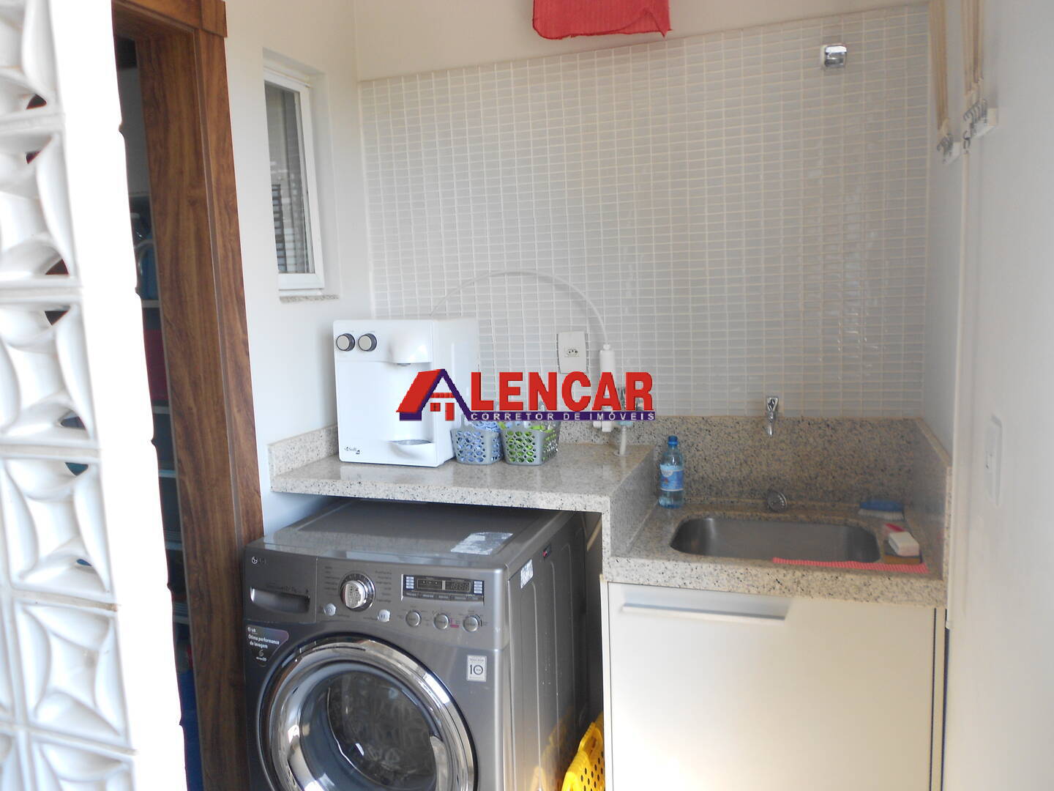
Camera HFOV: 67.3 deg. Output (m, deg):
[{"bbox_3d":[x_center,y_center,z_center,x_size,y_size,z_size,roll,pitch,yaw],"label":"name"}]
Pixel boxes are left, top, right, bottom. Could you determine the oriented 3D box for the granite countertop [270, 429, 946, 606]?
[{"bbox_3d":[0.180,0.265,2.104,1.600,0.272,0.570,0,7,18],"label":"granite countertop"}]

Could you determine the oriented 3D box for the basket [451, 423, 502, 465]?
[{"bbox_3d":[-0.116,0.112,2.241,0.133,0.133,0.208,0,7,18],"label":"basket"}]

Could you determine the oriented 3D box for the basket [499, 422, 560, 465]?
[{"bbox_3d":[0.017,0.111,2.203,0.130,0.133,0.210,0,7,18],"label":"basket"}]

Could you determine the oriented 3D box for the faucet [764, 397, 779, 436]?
[{"bbox_3d":[0.667,0.054,2.154,0.040,0.100,0.135,0,7,18],"label":"faucet"}]

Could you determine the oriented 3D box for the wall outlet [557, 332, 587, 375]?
[{"bbox_3d":[0.136,-0.126,2.368,0.079,0.123,0.012,0,8,18],"label":"wall outlet"}]

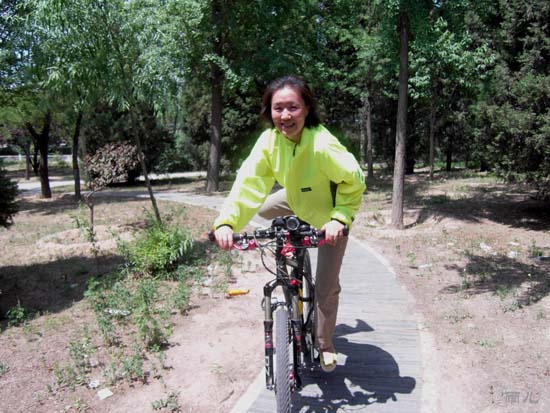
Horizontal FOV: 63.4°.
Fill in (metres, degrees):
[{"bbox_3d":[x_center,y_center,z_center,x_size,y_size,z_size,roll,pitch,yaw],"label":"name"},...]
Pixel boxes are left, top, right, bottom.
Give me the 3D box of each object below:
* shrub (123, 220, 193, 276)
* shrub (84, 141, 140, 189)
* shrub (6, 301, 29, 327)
[{"bbox_3d":[-1.310,0.450,5.060,0.790,0.600,0.720,0,8,0],"label":"shrub"},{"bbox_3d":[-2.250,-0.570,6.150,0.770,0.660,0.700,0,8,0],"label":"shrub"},{"bbox_3d":[-2.030,0.845,3.510,0.170,0.180,0.170,0,8,0],"label":"shrub"}]

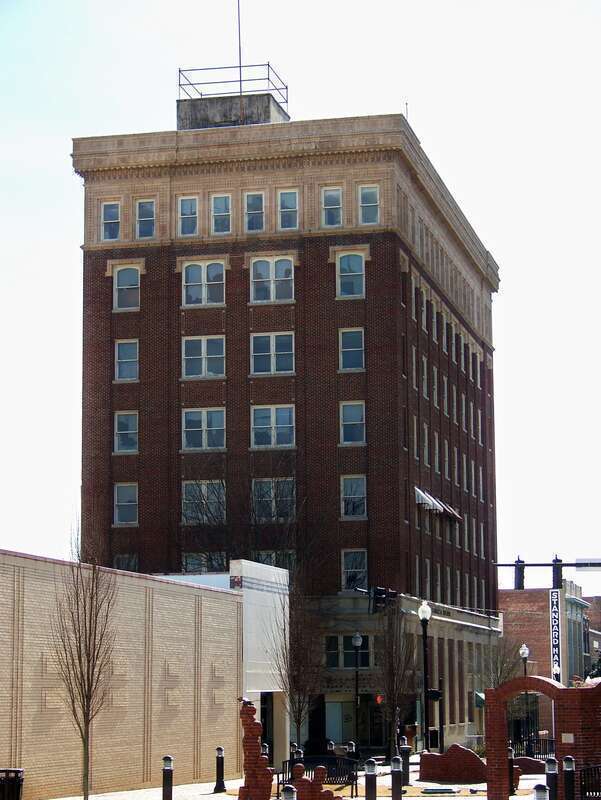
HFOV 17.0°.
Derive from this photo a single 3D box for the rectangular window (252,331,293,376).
[{"bbox_3d":[-1.183,-2.063,90.433,1.972,1.892,0.150,-2,-8,13],"label":"rectangular window"}]

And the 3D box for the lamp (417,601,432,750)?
[{"bbox_3d":[4.033,8.995,64.860,0.430,5.050,0.430,-2,-8,13],"label":"lamp"}]

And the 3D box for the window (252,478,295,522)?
[{"bbox_3d":[-1.183,4.438,89.491,1.975,1.908,0.160,-2,-9,13],"label":"window"}]

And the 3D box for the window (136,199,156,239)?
[{"bbox_3d":[-7.139,-8.315,92.749,0.906,1.790,0.160,-2,-9,13],"label":"window"}]

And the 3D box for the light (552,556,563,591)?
[{"bbox_3d":[9.333,6.332,73.000,0.360,1.100,0.380,-2,-8,13],"label":"light"}]

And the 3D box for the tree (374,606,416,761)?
[{"bbox_3d":[3.000,8.989,64.357,1.350,5.010,1.350,-2,-8,13],"label":"tree"}]

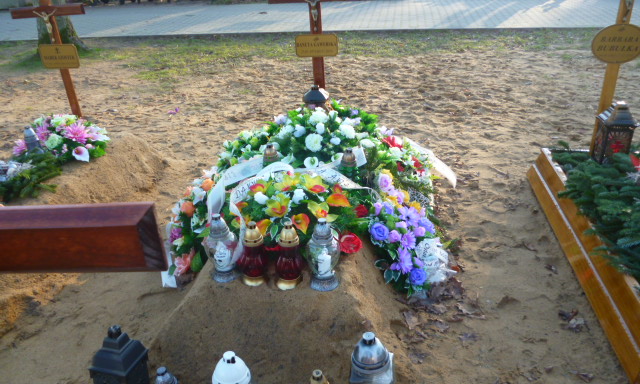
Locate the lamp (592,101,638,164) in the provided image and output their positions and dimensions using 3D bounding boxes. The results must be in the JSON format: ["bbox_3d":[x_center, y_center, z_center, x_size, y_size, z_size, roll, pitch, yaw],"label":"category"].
[{"bbox_3d":[1.648,-0.333,2.857,0.175,0.330,0.175,-4,26,-3],"label":"lamp"}]

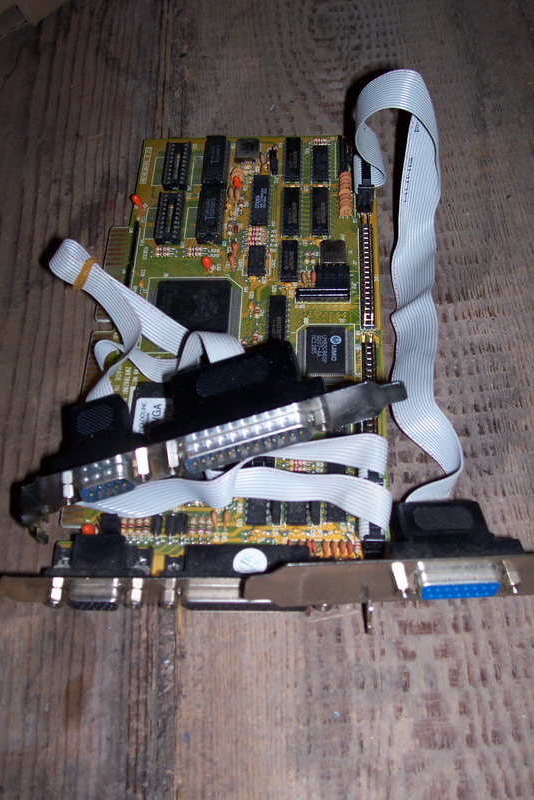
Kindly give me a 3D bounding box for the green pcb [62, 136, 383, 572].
[{"bbox_3d":[-0.012,-0.031,0.358,0.107,0.014,0.205,0,56,4],"label":"green pcb"}]

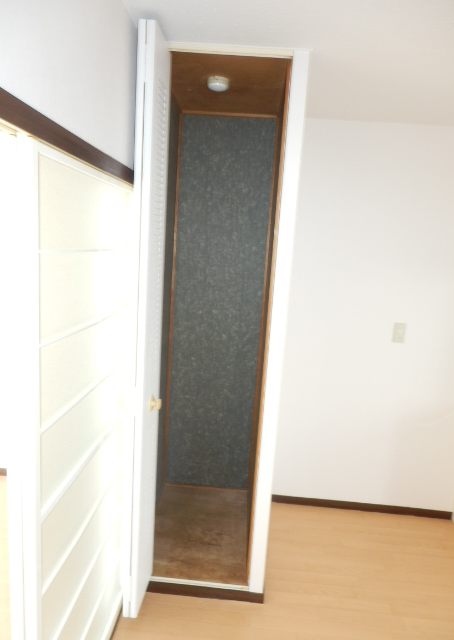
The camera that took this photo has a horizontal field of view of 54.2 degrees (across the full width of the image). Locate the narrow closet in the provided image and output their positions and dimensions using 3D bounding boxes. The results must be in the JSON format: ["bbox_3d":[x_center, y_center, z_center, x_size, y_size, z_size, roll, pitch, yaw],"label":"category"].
[{"bbox_3d":[-0.071,0.032,2.292,0.560,2.295,0.805,4,9,3],"label":"narrow closet"}]

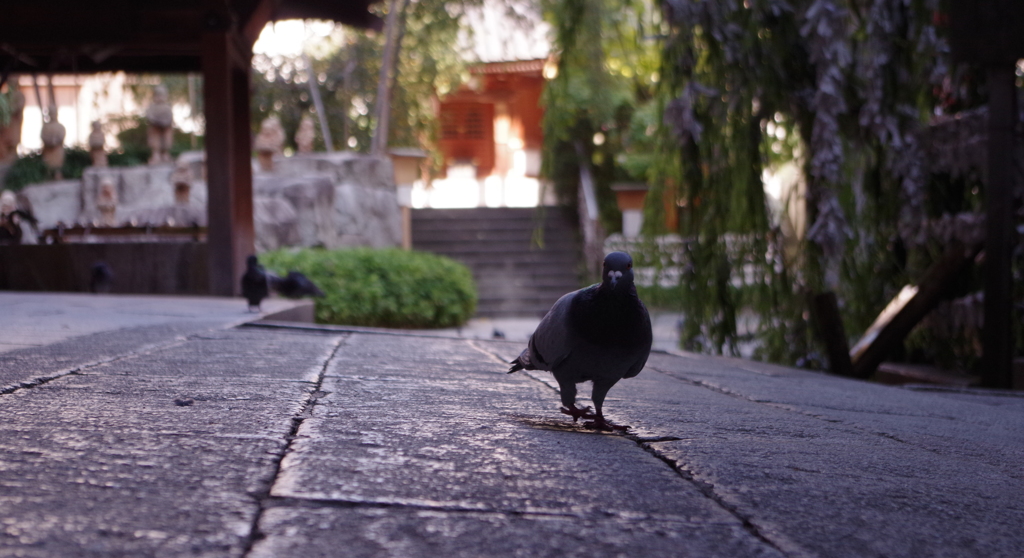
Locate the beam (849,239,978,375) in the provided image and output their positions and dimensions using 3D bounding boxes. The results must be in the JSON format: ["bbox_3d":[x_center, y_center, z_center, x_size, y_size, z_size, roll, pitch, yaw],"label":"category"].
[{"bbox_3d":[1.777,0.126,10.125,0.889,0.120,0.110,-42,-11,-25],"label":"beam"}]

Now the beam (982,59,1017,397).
[{"bbox_3d":[2.092,-0.221,10.000,0.115,1.400,0.115,0,1,9],"label":"beam"}]

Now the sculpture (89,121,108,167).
[{"bbox_3d":[-4.442,-1.456,25.000,0.185,0.470,0.170,0,1,-10],"label":"sculpture"}]

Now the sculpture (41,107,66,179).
[{"bbox_3d":[-4.925,-1.477,25.000,0.260,0.770,0.230,0,1,-11],"label":"sculpture"}]

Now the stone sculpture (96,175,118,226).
[{"bbox_3d":[-4.171,-0.809,24.000,0.210,0.520,0.180,0,1,-10],"label":"stone sculpture"}]

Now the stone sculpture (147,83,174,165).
[{"bbox_3d":[-3.776,-1.660,25.000,0.280,0.830,0.240,0,1,-9],"label":"stone sculpture"}]

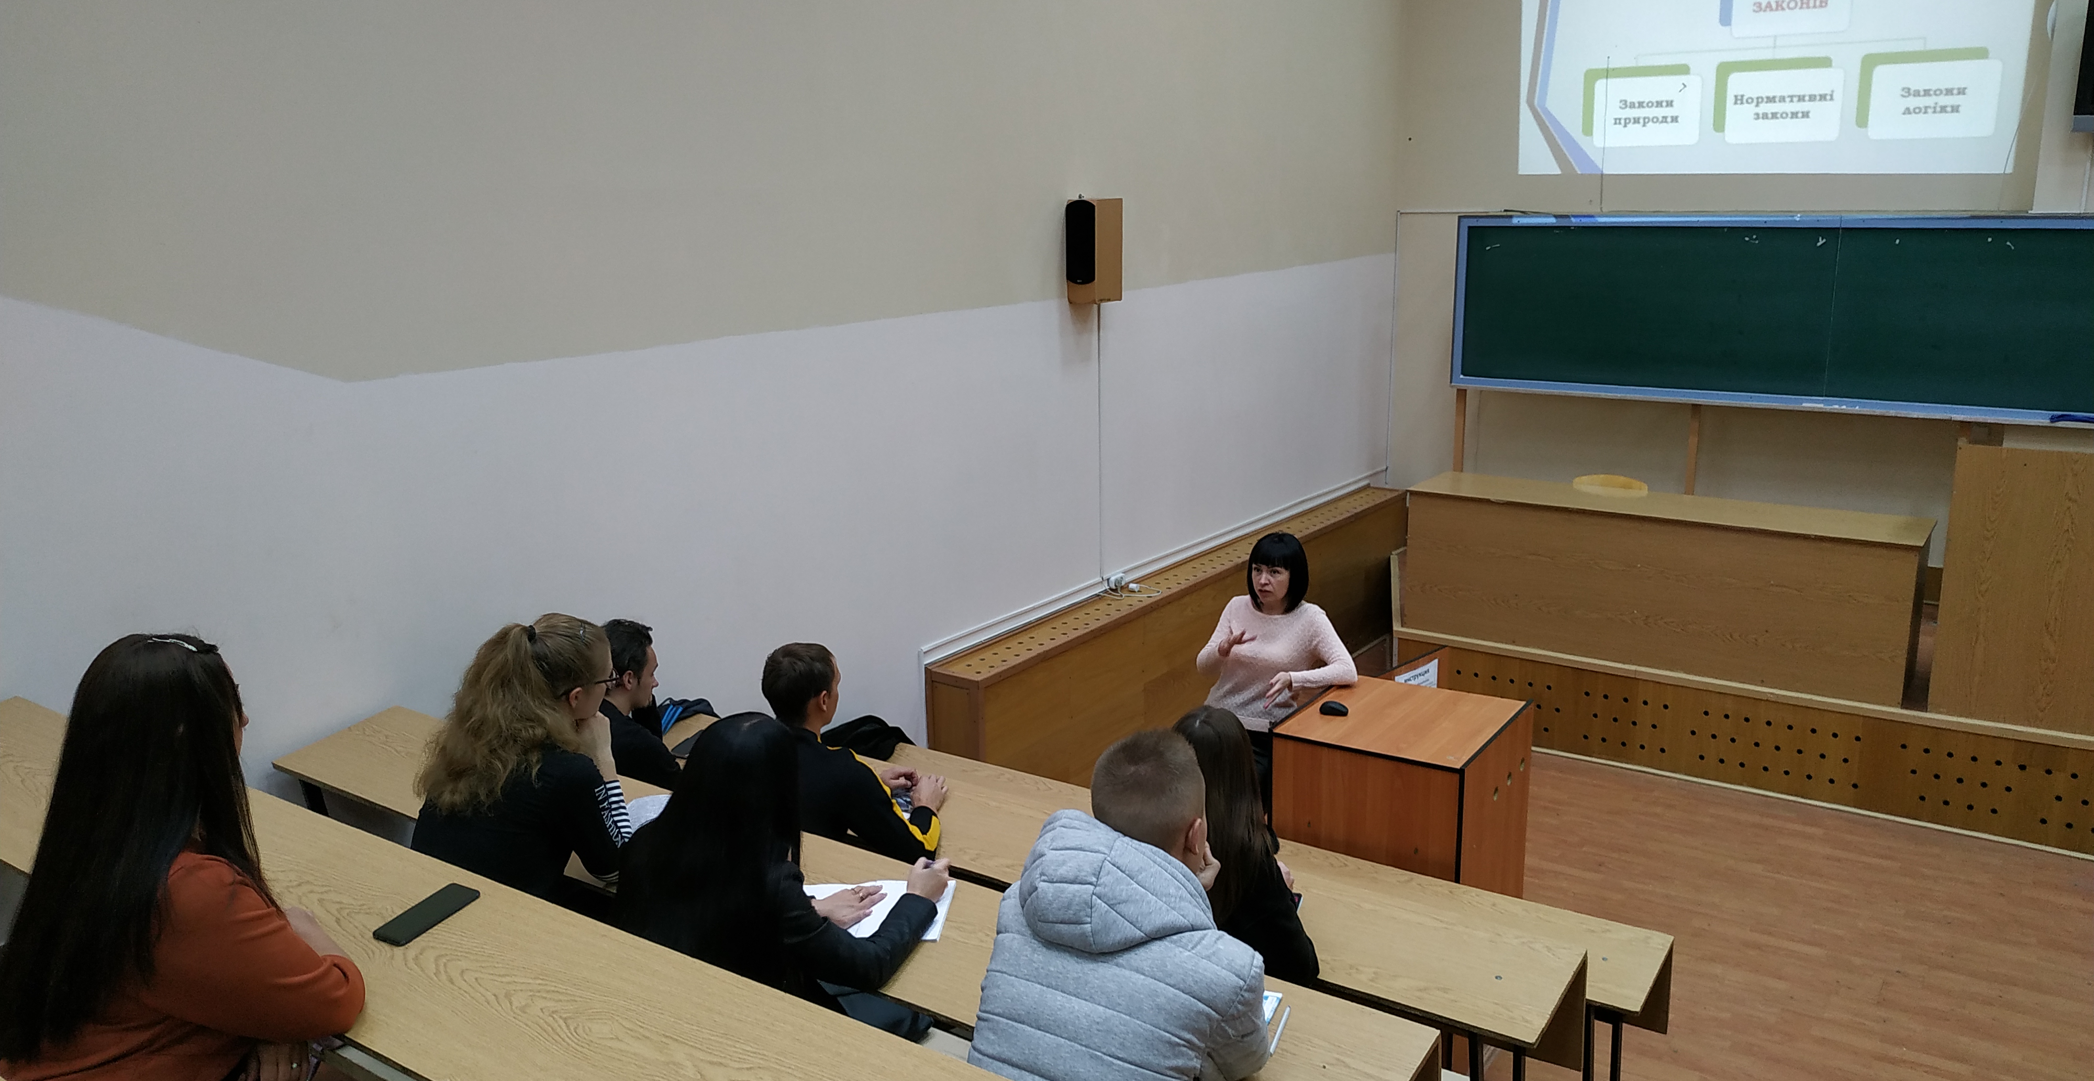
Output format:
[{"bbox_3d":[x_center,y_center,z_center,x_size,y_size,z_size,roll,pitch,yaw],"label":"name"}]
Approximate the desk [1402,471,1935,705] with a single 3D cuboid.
[{"bbox_3d":[3.027,0.180,7.268,2.326,0.732,0.635,8,16,34],"label":"desk"}]

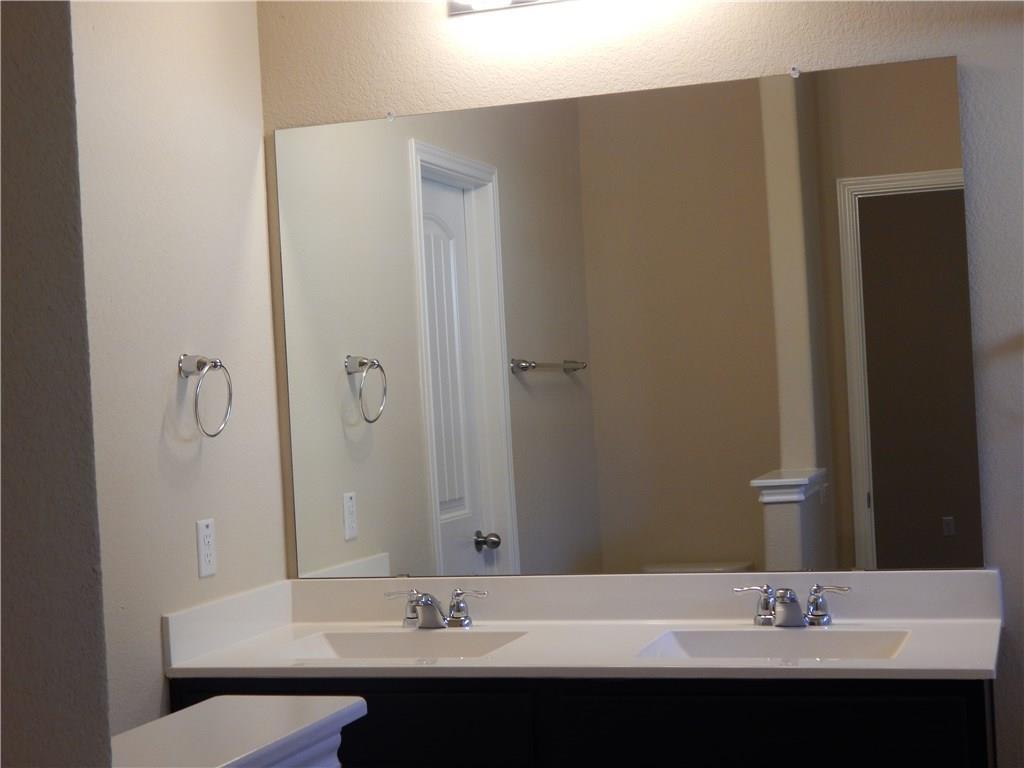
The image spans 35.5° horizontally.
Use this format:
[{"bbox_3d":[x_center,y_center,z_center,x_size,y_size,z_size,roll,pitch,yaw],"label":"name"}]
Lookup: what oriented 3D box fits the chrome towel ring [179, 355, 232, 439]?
[{"bbox_3d":[-0.623,0.023,3.228,0.082,0.174,0.154,-3,0,18],"label":"chrome towel ring"}]

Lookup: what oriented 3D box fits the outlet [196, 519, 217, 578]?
[{"bbox_3d":[-0.627,0.337,3.280,0.007,0.115,0.069,-3,0,18],"label":"outlet"}]

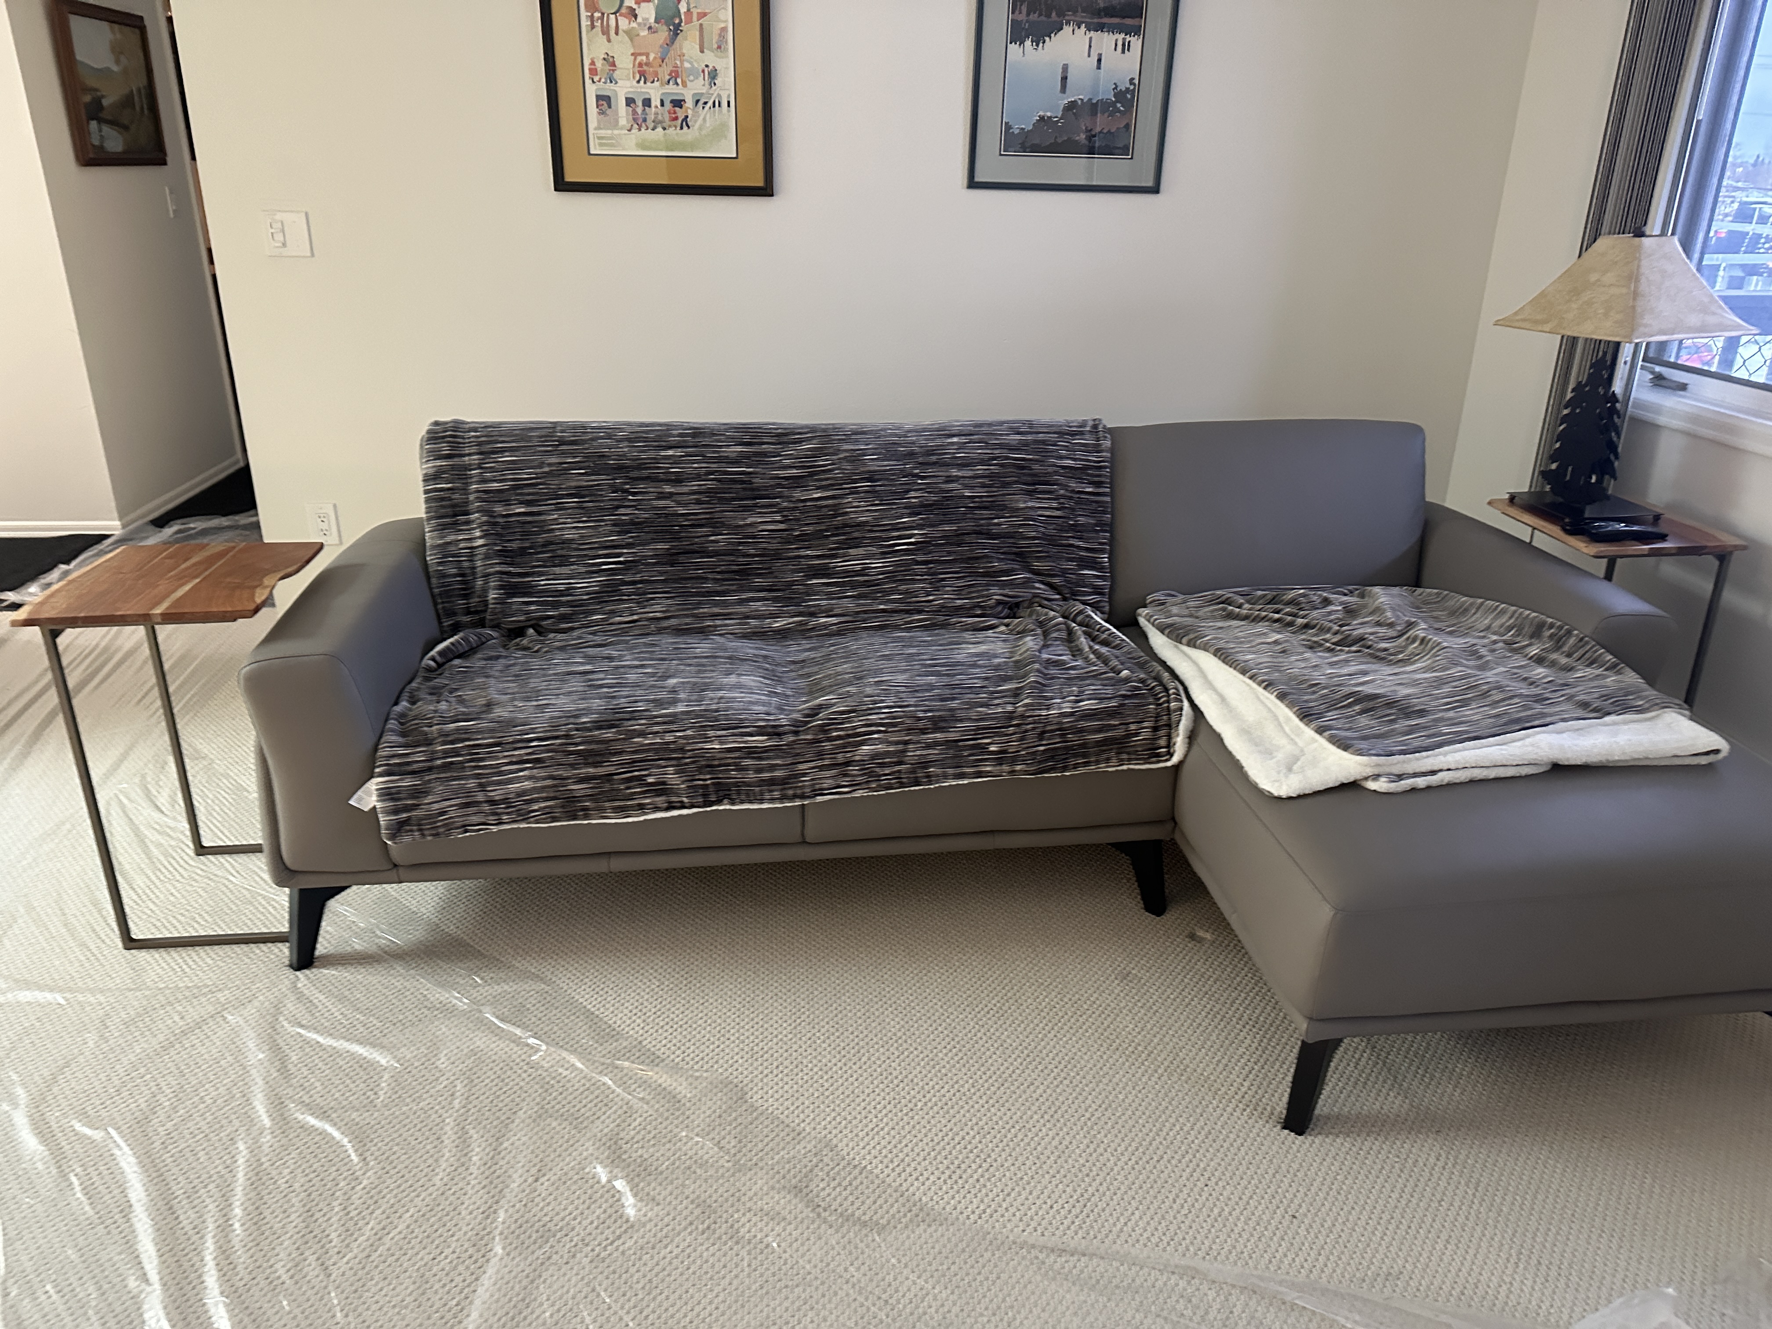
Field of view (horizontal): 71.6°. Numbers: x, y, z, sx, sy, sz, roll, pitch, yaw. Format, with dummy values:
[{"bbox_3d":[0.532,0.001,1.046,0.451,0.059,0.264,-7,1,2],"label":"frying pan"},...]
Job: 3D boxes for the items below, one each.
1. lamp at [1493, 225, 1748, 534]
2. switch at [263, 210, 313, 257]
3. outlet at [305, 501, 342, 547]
[{"bbox_3d":[1.563,-0.618,2.647,0.350,0.605,0.350,-6,23,-18],"label":"lamp"},{"bbox_3d":[-1.590,-1.142,3.265,0.116,0.115,0.012,-1,22,-4],"label":"switch"},{"bbox_3d":[-1.629,-0.404,3.556,0.081,0.122,0.010,-1,22,-4],"label":"outlet"}]

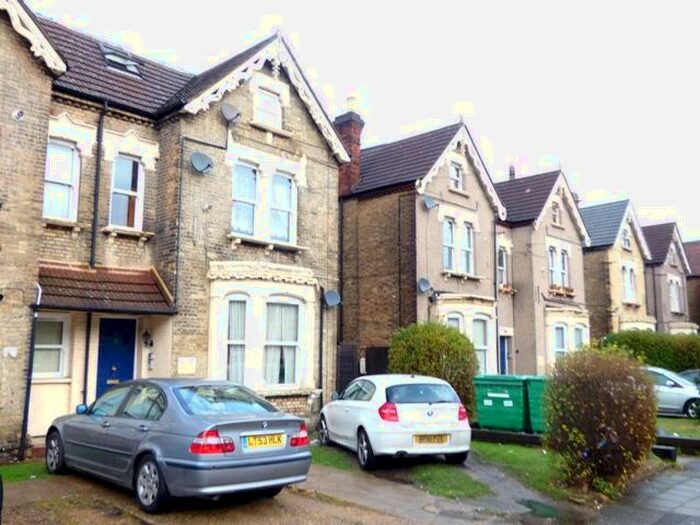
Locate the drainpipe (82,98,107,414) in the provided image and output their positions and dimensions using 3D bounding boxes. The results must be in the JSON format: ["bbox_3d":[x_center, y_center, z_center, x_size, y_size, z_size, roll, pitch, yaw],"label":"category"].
[{"bbox_3d":[-5.035,-0.014,12.419,0.130,6.750,0.110,-8,-11,43],"label":"drainpipe"}]

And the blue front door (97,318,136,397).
[{"bbox_3d":[-4.718,2.195,12.667,0.090,2.080,0.790,-8,-11,43],"label":"blue front door"}]

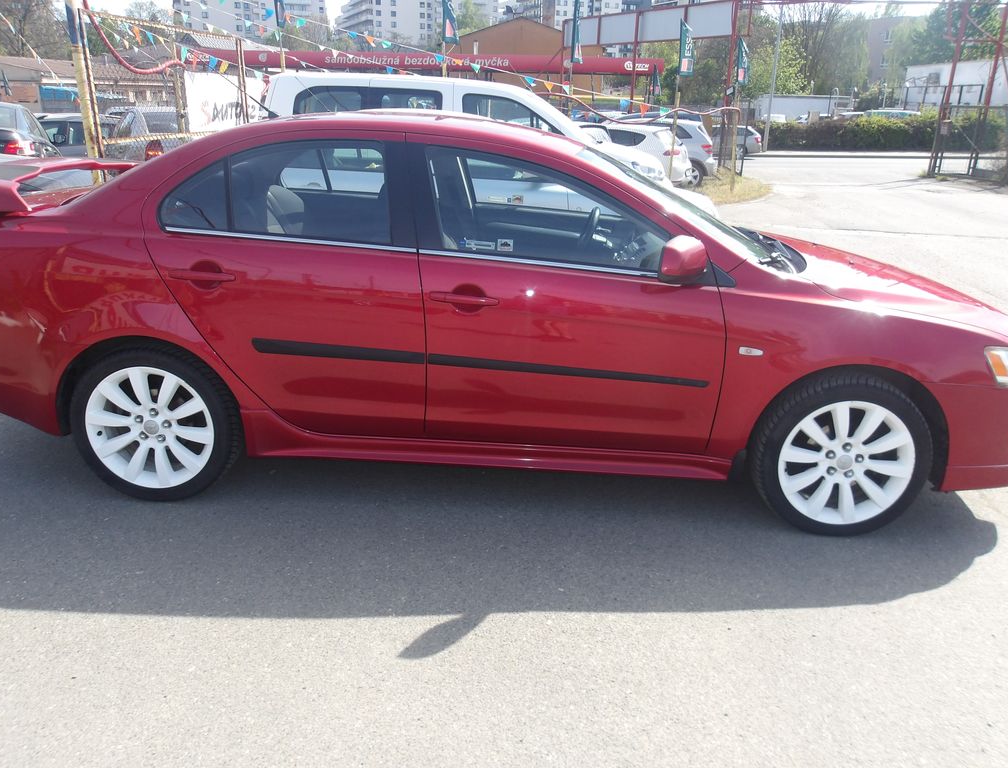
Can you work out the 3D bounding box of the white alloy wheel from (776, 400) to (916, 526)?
[{"bbox_3d":[1.278,0.274,3.057,0.490,0.490,0.190,3,17,2],"label":"white alloy wheel"}]

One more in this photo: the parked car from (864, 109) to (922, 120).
[{"bbox_3d":[21.821,-15.187,46.387,4.300,1.480,1.780,-1,18,-10],"label":"parked car"}]

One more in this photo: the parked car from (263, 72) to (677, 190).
[{"bbox_3d":[-0.331,-2.798,10.217,4.900,1.930,1.920,3,18,3],"label":"parked car"}]

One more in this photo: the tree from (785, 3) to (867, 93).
[{"bbox_3d":[28.661,-27.421,70.976,7.700,12.400,7.200,2,18,-1],"label":"tree"}]

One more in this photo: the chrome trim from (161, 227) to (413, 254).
[{"bbox_3d":[-0.781,-0.527,2.932,0.926,0.018,0.015,5,17,1],"label":"chrome trim"}]

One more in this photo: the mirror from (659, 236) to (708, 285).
[{"bbox_3d":[0.617,-0.431,2.733,0.140,0.147,0.200,3,18,2],"label":"mirror"}]

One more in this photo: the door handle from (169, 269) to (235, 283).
[{"bbox_3d":[-1.067,-0.388,2.846,0.236,0.037,0.045,3,18,2],"label":"door handle"}]

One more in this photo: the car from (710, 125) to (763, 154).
[{"bbox_3d":[9.836,-11.575,37.749,4.500,1.460,1.780,-1,18,-8],"label":"car"}]

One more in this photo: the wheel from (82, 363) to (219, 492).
[{"bbox_3d":[-1.350,0.145,3.144,0.495,0.495,0.195,3,18,2],"label":"wheel"}]

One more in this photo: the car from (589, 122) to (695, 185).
[{"bbox_3d":[2.221,-5.405,18.963,4.300,1.470,1.770,12,21,28],"label":"car"}]

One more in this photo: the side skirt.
[{"bbox_3d":[-0.063,0.211,3.045,1.848,0.187,0.130,3,18,2],"label":"side skirt"}]

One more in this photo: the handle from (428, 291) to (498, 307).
[{"bbox_3d":[-0.141,-0.309,2.870,0.250,0.032,0.050,5,17,1],"label":"handle"}]

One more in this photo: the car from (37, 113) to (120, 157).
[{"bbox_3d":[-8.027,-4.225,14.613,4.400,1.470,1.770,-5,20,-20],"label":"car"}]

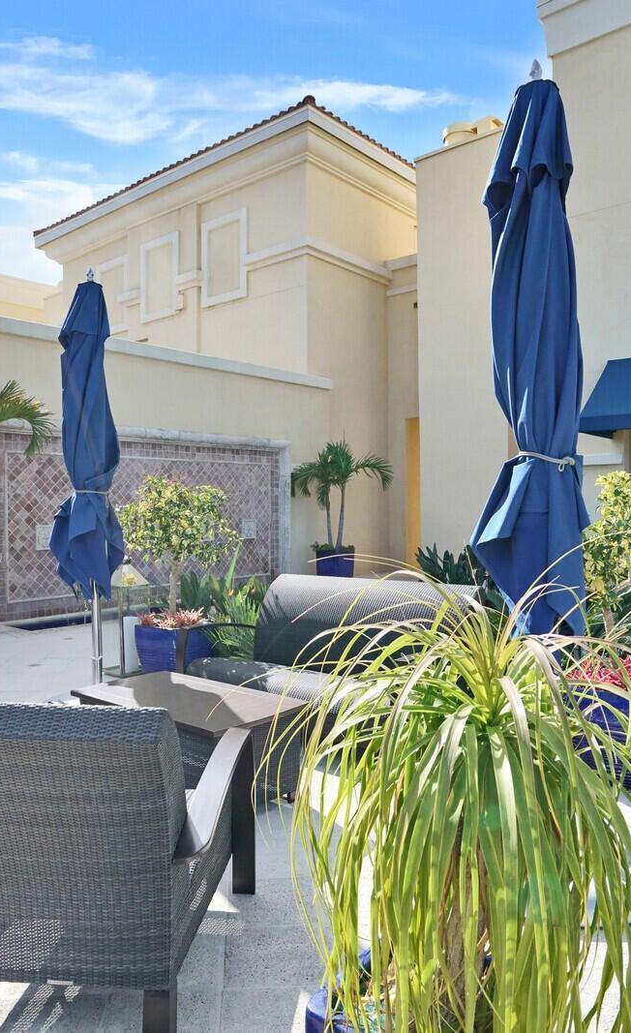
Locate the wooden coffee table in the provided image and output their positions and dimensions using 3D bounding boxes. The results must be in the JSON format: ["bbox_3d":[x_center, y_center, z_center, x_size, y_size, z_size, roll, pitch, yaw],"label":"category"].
[{"bbox_3d":[-0.632,1.126,3.394,1.030,0.470,0.580,1,1,39],"label":"wooden coffee table"}]

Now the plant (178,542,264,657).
[{"bbox_3d":[-0.751,0.753,5.581,0.780,1.020,0.750,0,1,0],"label":"plant"}]

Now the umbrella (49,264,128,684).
[{"bbox_3d":[-1.500,-0.120,4.550,0.500,2.980,0.500,0,1,-18],"label":"umbrella"}]

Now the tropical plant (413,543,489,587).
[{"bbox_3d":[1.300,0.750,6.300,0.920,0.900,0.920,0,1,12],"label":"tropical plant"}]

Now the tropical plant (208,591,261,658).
[{"bbox_3d":[-0.630,1.000,5.900,0.660,0.700,0.660,0,1,0],"label":"tropical plant"}]

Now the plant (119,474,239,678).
[{"bbox_3d":[-1.069,0.503,5.335,0.920,1.640,0.920,0,1,0],"label":"plant"}]

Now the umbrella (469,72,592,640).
[{"bbox_3d":[0.865,-0.194,2.596,0.450,2.950,0.450,0,1,0],"label":"umbrella"}]

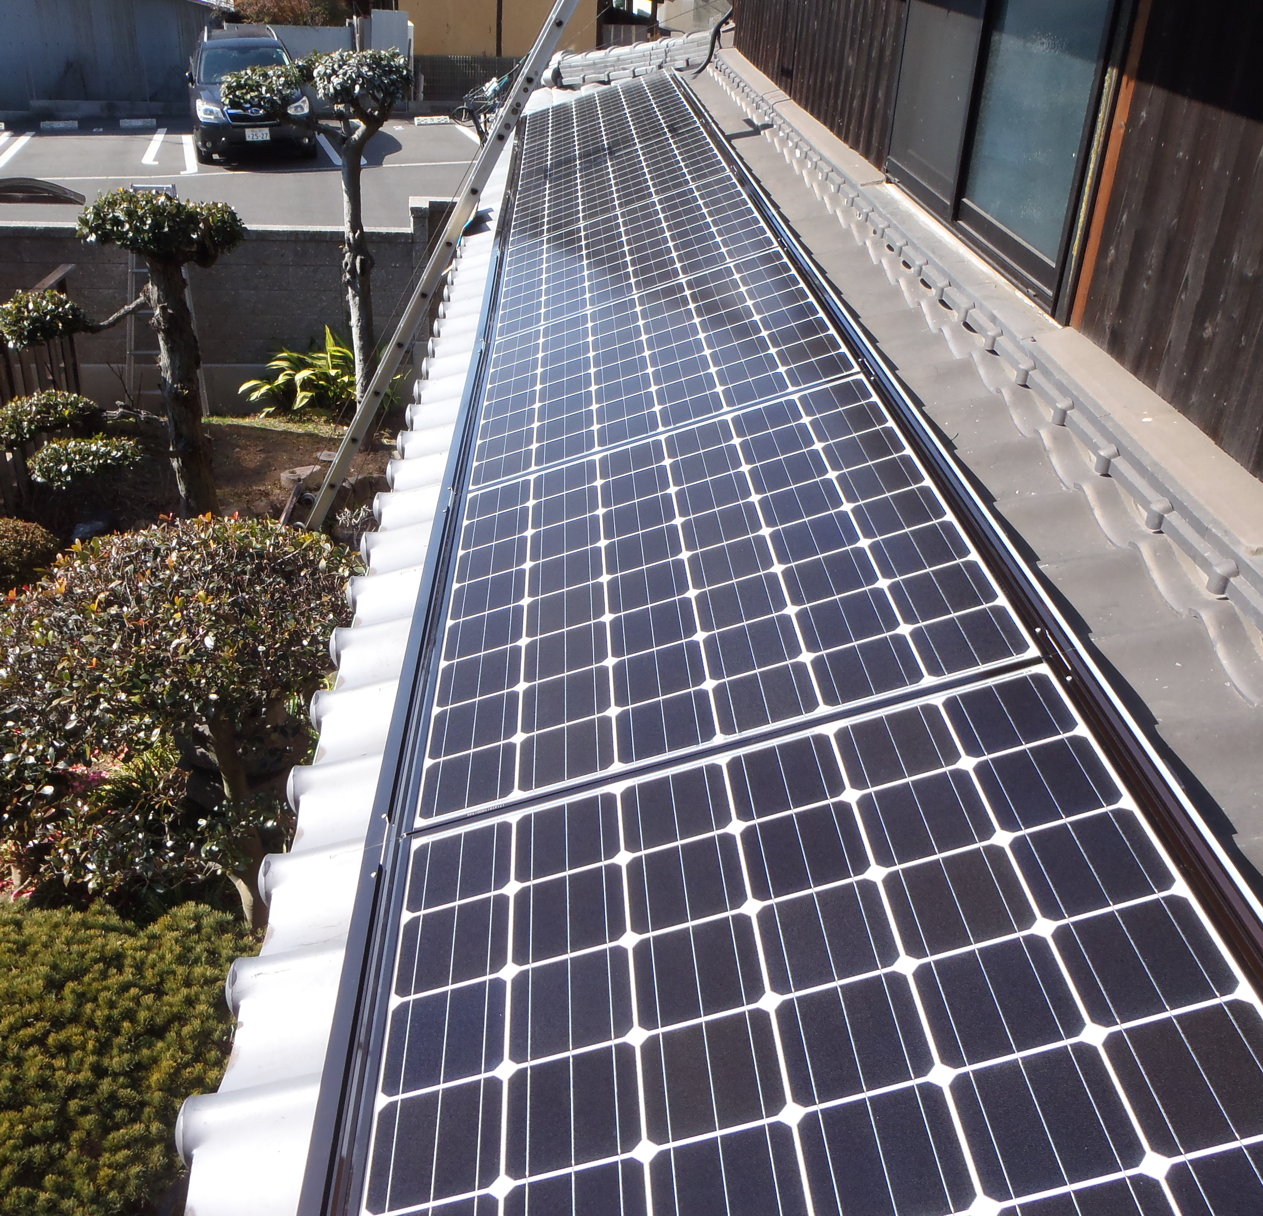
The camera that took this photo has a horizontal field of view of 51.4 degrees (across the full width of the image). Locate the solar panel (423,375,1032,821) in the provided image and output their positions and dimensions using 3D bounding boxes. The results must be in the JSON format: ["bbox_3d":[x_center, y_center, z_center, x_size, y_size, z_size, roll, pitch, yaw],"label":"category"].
[{"bbox_3d":[0.107,-0.084,2.491,0.980,0.040,1.300,-16,28,6],"label":"solar panel"}]

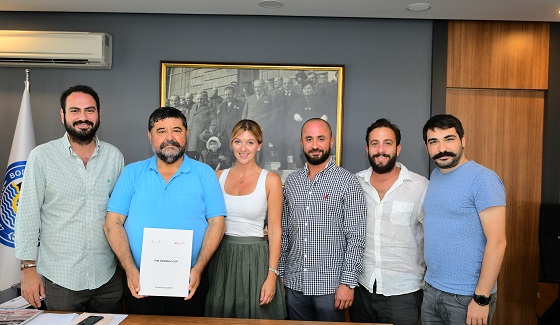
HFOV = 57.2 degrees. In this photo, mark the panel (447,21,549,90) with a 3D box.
[{"bbox_3d":[1.801,-0.886,4.250,0.835,0.570,0.040,2,1,2],"label":"panel"}]

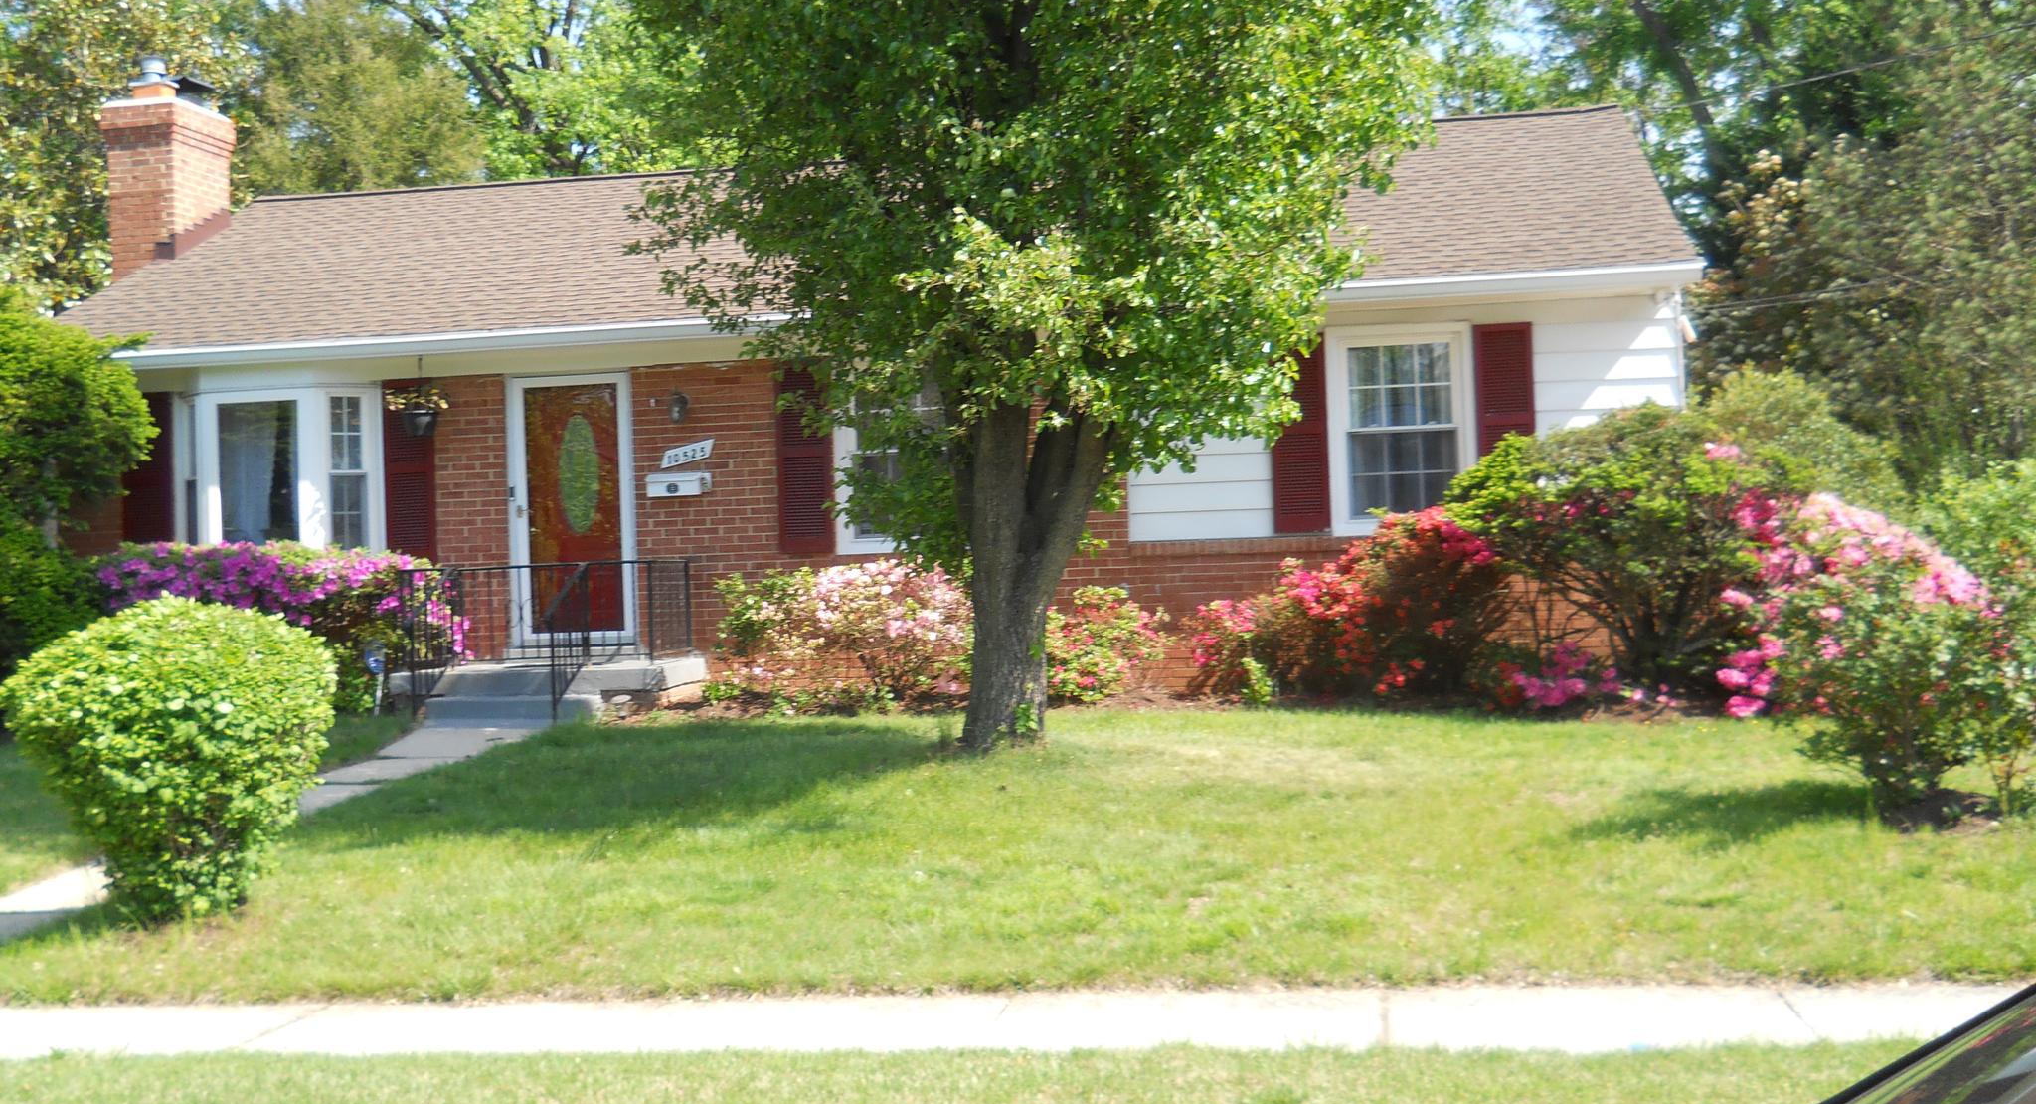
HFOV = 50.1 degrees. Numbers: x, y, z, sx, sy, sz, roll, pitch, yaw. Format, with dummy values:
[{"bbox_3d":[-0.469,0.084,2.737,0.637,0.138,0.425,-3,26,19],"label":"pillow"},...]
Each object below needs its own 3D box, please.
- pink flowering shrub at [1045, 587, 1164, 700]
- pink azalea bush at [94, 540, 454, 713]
[{"bbox_3d":[0.564,0.633,15.329,0.968,0.780,0.850,-2,-1,9],"label":"pink flowering shrub"},{"bbox_3d":[-5.425,0.578,15.960,2.878,1.305,1.250,-2,-1,9],"label":"pink azalea bush"}]

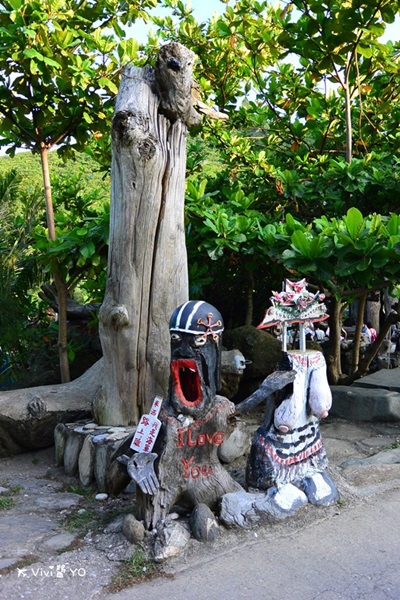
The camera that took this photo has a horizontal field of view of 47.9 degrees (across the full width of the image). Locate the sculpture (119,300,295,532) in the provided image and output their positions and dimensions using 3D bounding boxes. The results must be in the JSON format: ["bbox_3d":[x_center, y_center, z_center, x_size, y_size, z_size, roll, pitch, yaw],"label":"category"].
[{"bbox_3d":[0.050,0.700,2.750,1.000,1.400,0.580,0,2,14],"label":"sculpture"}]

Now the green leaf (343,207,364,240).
[{"bbox_3d":[1.364,-0.680,4.000,0.180,0.290,0.080,0,2,12],"label":"green leaf"}]

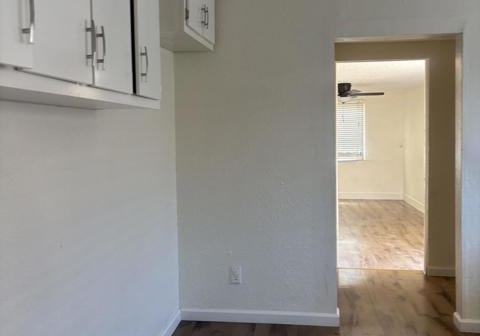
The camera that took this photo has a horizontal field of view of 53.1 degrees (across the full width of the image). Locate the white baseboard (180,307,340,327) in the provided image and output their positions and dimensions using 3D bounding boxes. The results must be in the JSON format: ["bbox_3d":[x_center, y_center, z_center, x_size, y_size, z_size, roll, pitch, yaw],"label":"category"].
[{"bbox_3d":[0.130,1.062,3.414,1.137,0.089,0.016,0,4,8],"label":"white baseboard"}]

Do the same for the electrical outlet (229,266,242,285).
[{"bbox_3d":[-0.024,0.762,3.416,0.075,0.119,0.010,0,4,8],"label":"electrical outlet"}]

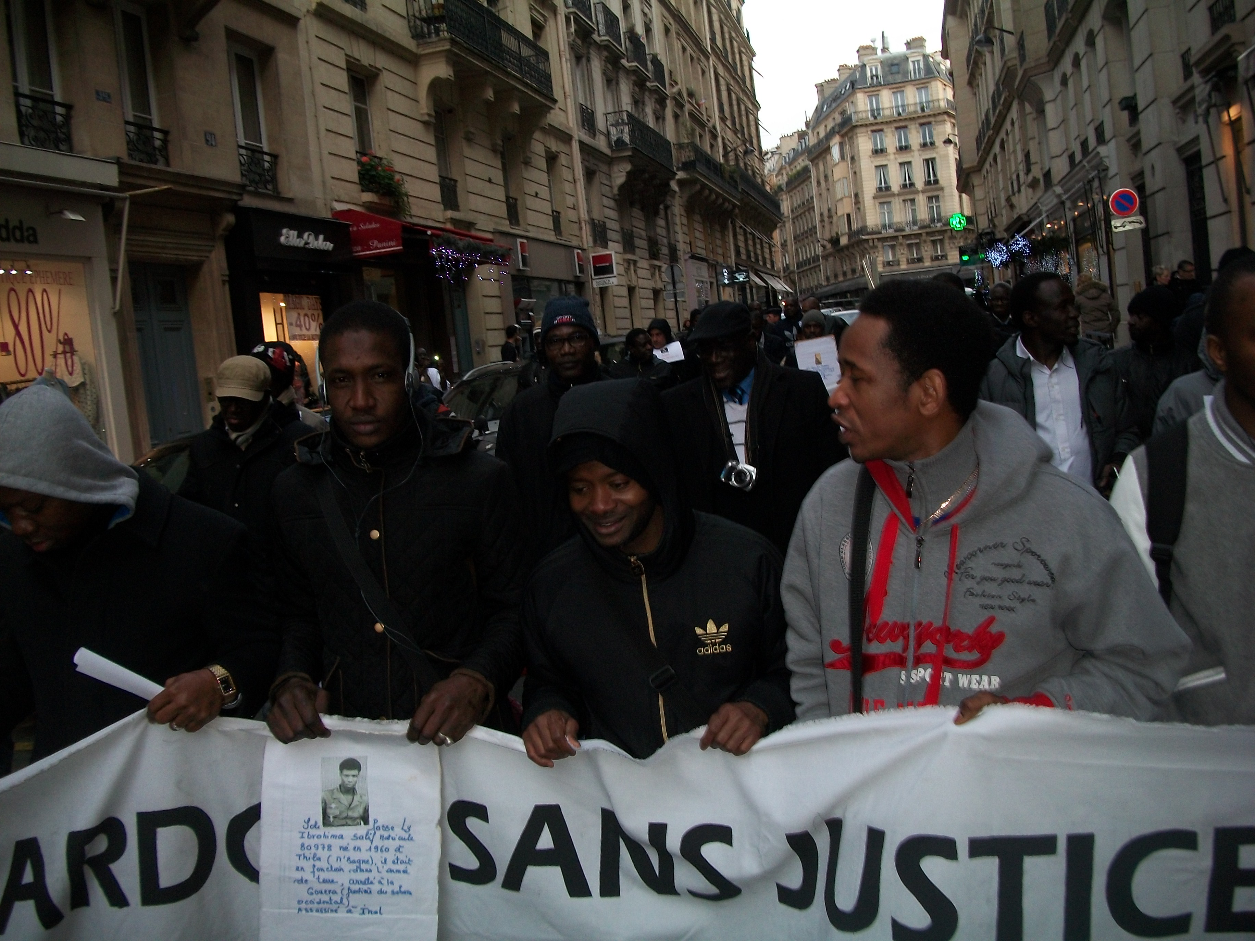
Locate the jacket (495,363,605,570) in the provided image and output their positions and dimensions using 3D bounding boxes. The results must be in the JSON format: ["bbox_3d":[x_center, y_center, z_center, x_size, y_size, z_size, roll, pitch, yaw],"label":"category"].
[{"bbox_3d":[-0.172,0.028,3.950,0.540,0.780,0.340,-6,6,2],"label":"jacket"}]

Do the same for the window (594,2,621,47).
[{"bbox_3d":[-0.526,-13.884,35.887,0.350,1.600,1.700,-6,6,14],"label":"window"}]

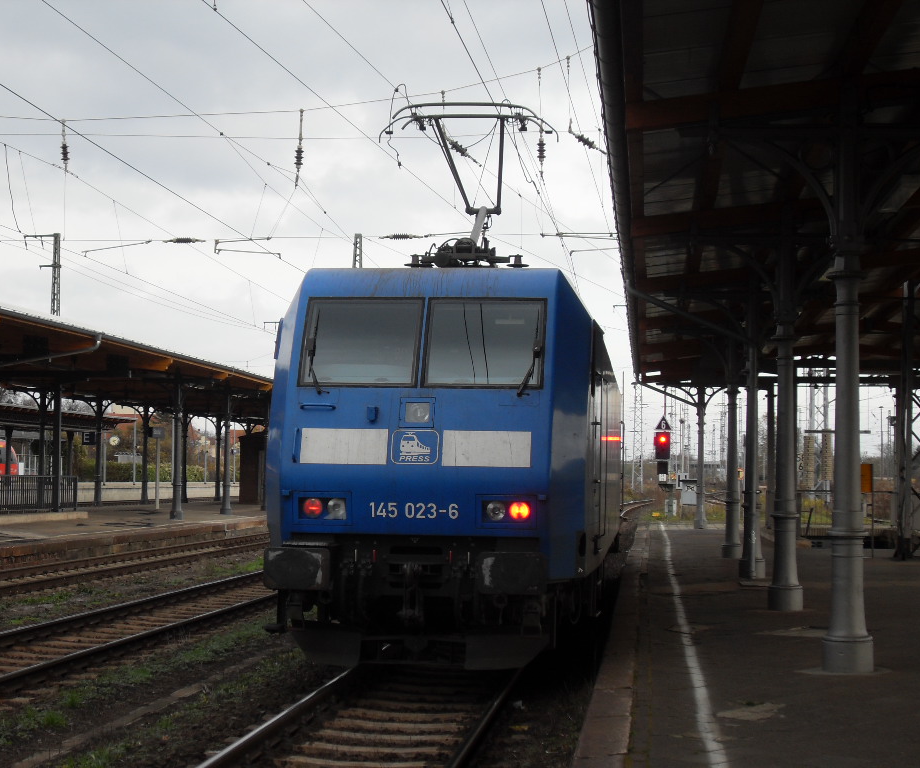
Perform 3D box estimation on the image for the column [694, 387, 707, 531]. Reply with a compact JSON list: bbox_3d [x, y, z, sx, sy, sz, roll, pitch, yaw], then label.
[{"bbox_3d":[7.110,2.022,51.516,0.380,4.450,0.380,0,-3,6],"label":"column"}]

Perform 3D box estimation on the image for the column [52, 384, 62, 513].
[{"bbox_3d":[-11.139,1.745,48.393,0.240,3.600,0.240,0,-3,6],"label":"column"}]

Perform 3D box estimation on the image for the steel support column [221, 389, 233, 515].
[{"bbox_3d":[-8.117,2.285,60.917,0.390,4.500,0.390,0,-3,6],"label":"steel support column"}]

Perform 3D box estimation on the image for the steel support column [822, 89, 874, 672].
[{"bbox_3d":[3.063,-0.064,13.769,0.400,4.600,0.400,0,-3,6],"label":"steel support column"}]

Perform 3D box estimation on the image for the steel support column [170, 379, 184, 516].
[{"bbox_3d":[-8.774,1.938,54.417,0.400,4.500,0.400,0,-3,6],"label":"steel support column"}]

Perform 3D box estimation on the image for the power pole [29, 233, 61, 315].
[{"bbox_3d":[-20.974,-0.748,87.644,1.700,13.700,0.600,0,-3,6],"label":"power pole"}]

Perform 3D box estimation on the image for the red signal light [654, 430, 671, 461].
[{"bbox_3d":[8.491,2.585,73.000,0.640,1.200,0.400,0,-3,6],"label":"red signal light"}]

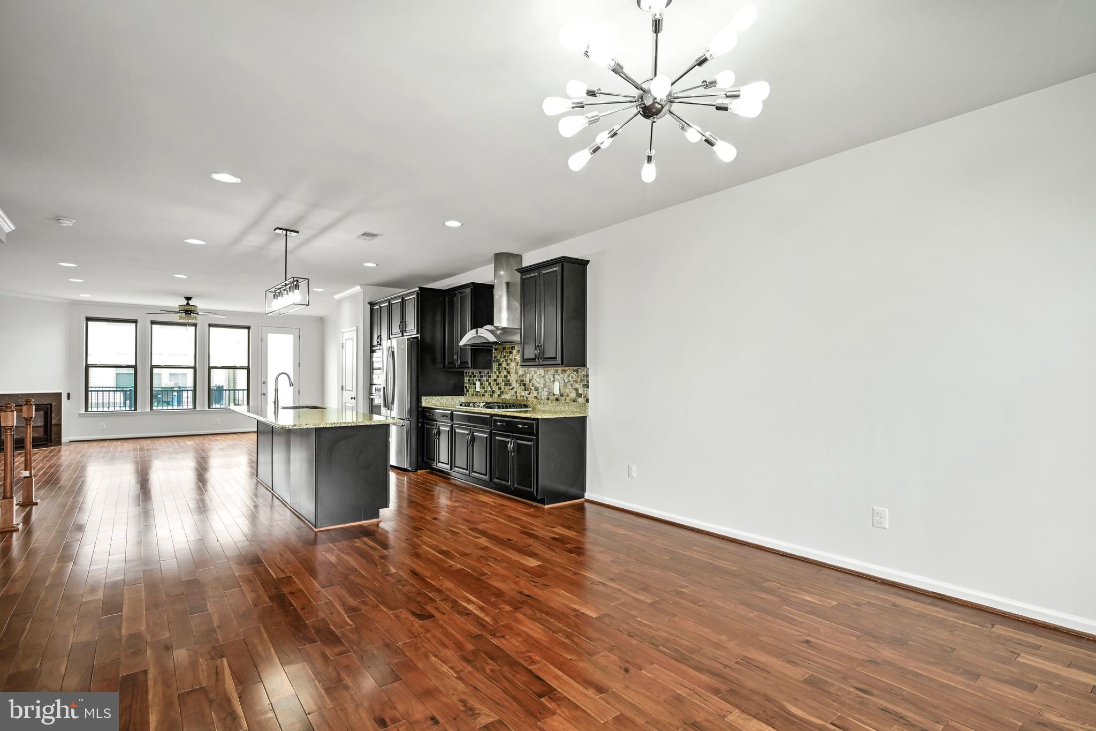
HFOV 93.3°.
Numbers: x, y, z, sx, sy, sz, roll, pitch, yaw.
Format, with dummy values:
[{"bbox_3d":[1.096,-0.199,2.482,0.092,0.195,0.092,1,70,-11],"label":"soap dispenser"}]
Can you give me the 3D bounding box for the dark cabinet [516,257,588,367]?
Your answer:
[{"bbox_3d":[0.039,-0.515,5.546,0.356,1.100,0.793,1,-2,-39],"label":"dark cabinet"}]

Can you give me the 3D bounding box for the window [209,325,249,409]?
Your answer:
[{"bbox_3d":[-7.243,0.029,11.777,0.806,1.872,0.098,1,-2,-39],"label":"window"}]

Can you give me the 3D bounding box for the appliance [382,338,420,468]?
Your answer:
[{"bbox_3d":[-1.863,0.554,7.430,0.780,1.785,0.900,1,-2,-39],"label":"appliance"}]

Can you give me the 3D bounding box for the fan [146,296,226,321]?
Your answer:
[{"bbox_3d":[-6.804,-1.065,9.787,1.300,0.448,1.300,1,-2,-39],"label":"fan"}]

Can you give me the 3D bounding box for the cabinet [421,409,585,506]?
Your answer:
[{"bbox_3d":[-0.673,0.979,6.175,0.627,0.850,2.610,1,-2,-39],"label":"cabinet"}]

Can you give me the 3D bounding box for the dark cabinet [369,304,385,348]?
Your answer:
[{"bbox_3d":[-2.364,-0.618,8.267,0.650,0.695,0.790,1,-2,-39],"label":"dark cabinet"}]

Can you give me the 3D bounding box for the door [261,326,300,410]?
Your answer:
[{"bbox_3d":[-6.424,0.311,12.431,0.819,2.440,0.089,1,-2,-39],"label":"door"}]

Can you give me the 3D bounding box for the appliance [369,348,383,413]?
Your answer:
[{"bbox_3d":[-2.429,0.322,8.272,0.611,1.143,0.758,1,-2,-39],"label":"appliance"}]

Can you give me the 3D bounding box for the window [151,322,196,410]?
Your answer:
[{"bbox_3d":[-7.963,0.004,11.009,0.800,1.850,0.100,1,-2,-39],"label":"window"}]

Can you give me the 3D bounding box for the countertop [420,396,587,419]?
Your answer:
[{"bbox_3d":[-0.636,0.467,6.089,0.635,0.140,2.590,1,-2,-39],"label":"countertop"}]

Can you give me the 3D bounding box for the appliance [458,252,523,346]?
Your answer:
[{"bbox_3d":[-0.582,-0.770,6.122,0.540,1.120,0.910,1,-2,-39],"label":"appliance"}]

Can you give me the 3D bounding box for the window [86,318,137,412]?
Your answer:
[{"bbox_3d":[-8.830,0.002,10.486,0.797,1.872,0.098,1,-2,-39],"label":"window"}]

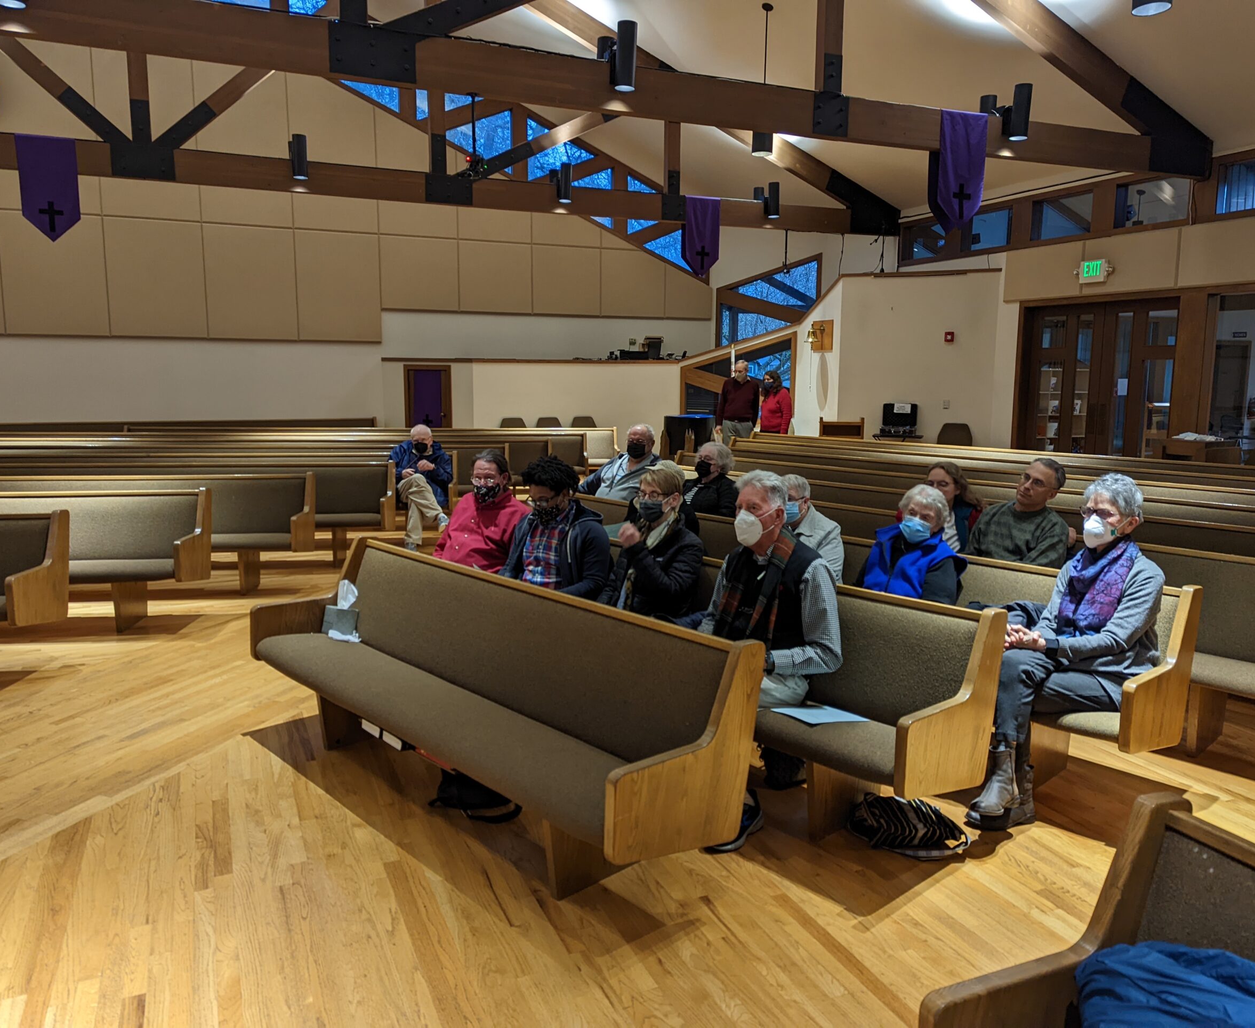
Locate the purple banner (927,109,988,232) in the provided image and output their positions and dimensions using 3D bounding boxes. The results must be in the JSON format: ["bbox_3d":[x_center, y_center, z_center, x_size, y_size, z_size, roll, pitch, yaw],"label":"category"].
[{"bbox_3d":[2.808,-2.916,8.056,0.500,0.980,0.170,-3,9,-23],"label":"purple banner"}]

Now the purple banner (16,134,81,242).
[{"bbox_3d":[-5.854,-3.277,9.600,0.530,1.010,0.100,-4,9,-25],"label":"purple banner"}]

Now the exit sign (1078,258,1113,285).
[{"bbox_3d":[5.506,-2.869,11.205,0.090,0.240,0.420,-4,9,-25],"label":"exit sign"}]

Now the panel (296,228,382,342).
[{"bbox_3d":[-4.815,-3.811,15.795,1.330,1.800,0.060,-3,9,-23],"label":"panel"}]

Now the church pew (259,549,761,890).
[{"bbox_3d":[-0.624,0.666,3.464,0.578,0.811,2.378,-7,12,-42],"label":"church pew"}]

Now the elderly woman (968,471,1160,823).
[{"bbox_3d":[1.592,0.492,3.440,0.650,1.260,0.460,-7,11,-41],"label":"elderly woman"}]

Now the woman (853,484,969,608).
[{"bbox_3d":[1.139,0.465,4.004,0.480,1.140,0.650,9,12,44],"label":"woman"}]

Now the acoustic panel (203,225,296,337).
[{"bbox_3d":[-5.466,-3.352,13.766,1.200,1.616,0.050,-4,9,-25],"label":"acoustic panel"}]

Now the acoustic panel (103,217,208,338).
[{"bbox_3d":[-6.577,-3.281,13.244,1.200,1.616,0.050,-4,9,-25],"label":"acoustic panel"}]

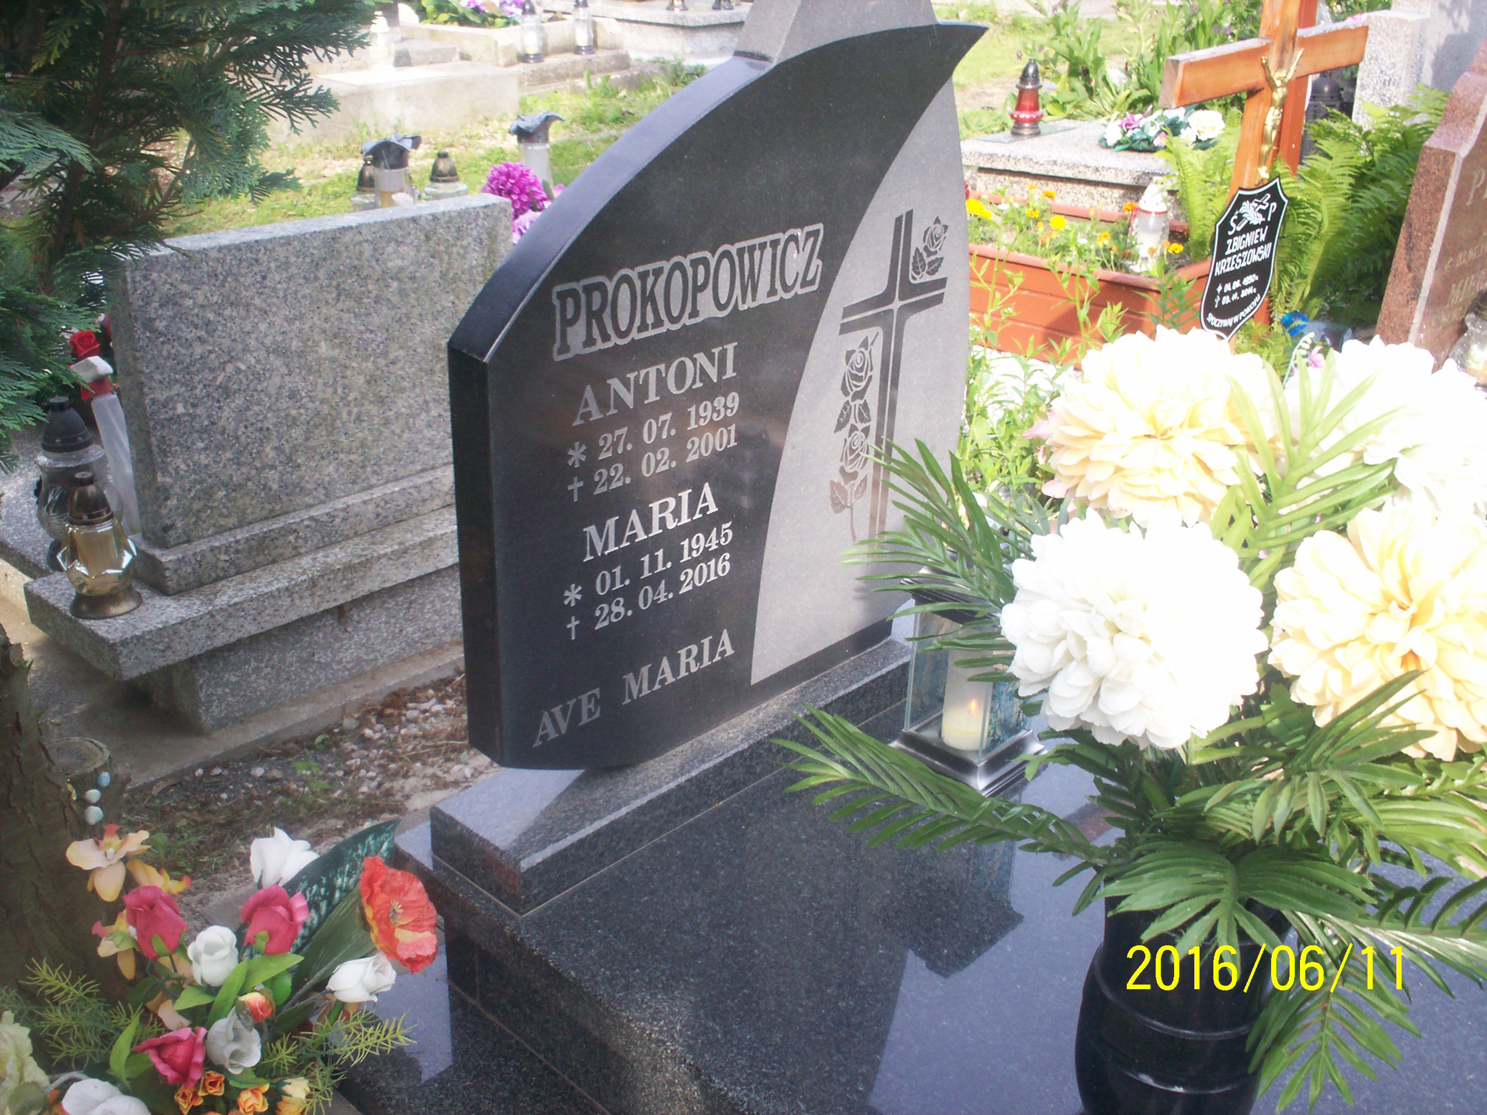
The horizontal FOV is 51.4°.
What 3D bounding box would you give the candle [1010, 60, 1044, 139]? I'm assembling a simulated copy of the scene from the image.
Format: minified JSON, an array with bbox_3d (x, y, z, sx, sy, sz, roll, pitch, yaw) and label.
[{"bbox_3d":[1.040,-1.665,5.593,0.118,0.257,0.118,2,26,-1],"label":"candle"}]

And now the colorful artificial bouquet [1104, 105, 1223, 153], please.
[{"bbox_3d":[1.500,-1.539,5.537,0.424,0.115,0.240,6,26,8],"label":"colorful artificial bouquet"}]

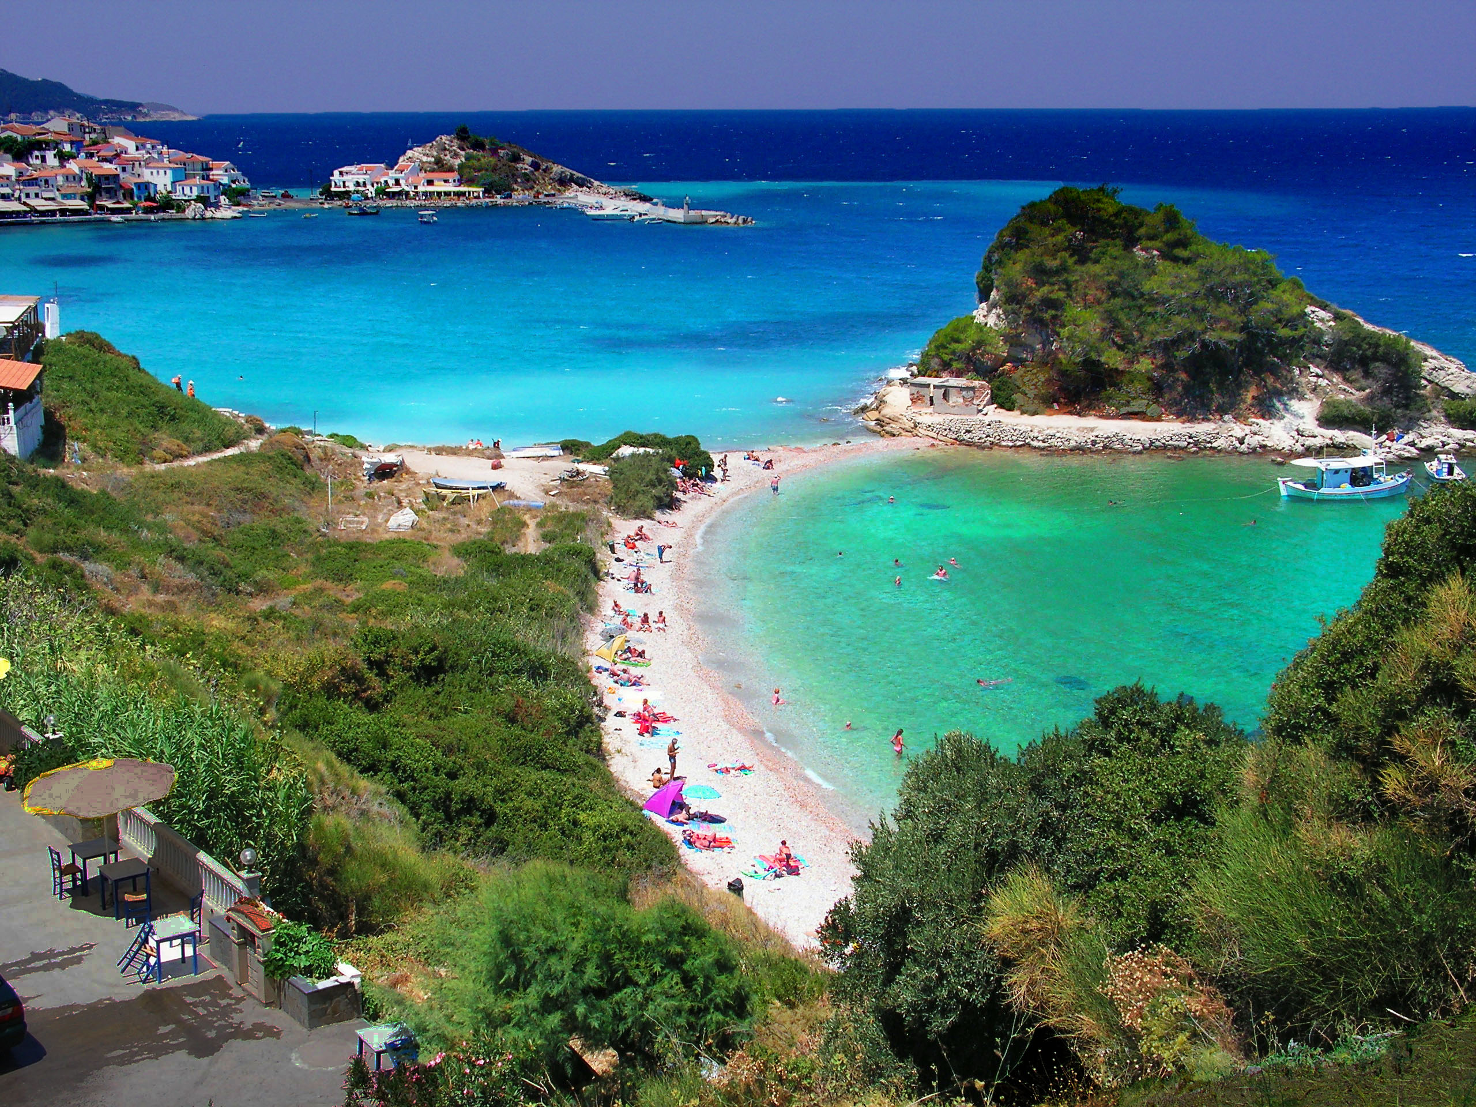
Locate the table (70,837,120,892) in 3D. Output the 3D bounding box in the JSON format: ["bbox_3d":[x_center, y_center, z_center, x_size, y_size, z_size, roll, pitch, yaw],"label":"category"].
[{"bbox_3d":[-11.163,5.474,32.673,0.690,0.750,0.690,-12,18,-40],"label":"table"}]

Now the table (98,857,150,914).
[{"bbox_3d":[-10.311,5.691,31.716,0.690,0.750,0.690,-11,17,-37],"label":"table"}]

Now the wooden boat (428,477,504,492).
[{"bbox_3d":[-18.607,-4.624,129.537,5.200,0.850,1.700,4,14,16],"label":"wooden boat"}]

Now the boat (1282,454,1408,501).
[{"bbox_3d":[44.177,-5.556,136.198,9.300,3.200,3.100,-2,14,-8],"label":"boat"}]

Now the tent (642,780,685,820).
[{"bbox_3d":[-2.880,9.506,73.825,1.400,1.170,1.700,5,15,22],"label":"tent"}]

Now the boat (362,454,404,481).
[{"bbox_3d":[-25.334,-6.257,133.350,2.100,1.300,4.000,-6,15,-24],"label":"boat"}]

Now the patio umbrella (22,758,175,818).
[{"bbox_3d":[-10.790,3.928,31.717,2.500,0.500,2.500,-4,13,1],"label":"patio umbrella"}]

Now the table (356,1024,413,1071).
[{"bbox_3d":[-4.792,7.004,25.922,0.690,0.750,0.690,-9,16,-32],"label":"table"}]

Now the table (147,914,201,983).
[{"bbox_3d":[-8.862,6.222,29.399,0.690,0.750,0.690,-10,17,-37],"label":"table"}]

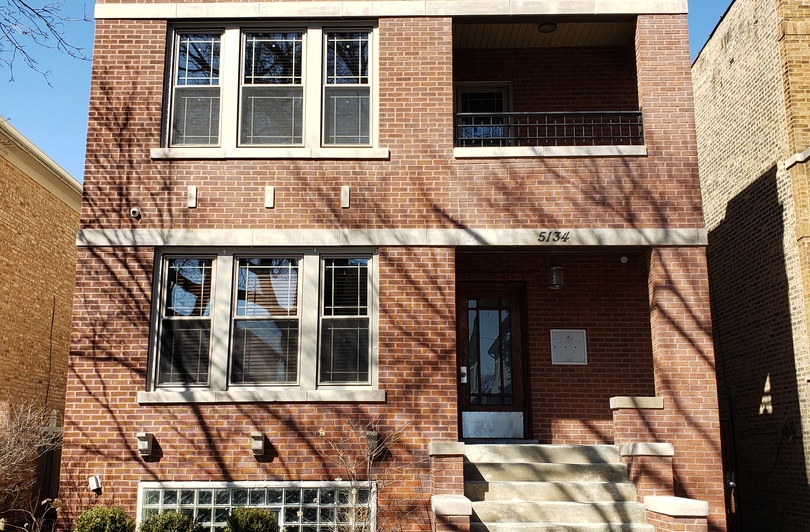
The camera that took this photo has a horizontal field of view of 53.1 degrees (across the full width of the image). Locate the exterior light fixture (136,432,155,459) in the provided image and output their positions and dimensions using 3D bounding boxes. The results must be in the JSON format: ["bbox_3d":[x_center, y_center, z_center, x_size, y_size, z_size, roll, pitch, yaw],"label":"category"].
[{"bbox_3d":[-2.990,2.051,9.345,0.135,0.270,0.190,0,-10,1],"label":"exterior light fixture"}]

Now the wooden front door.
[{"bbox_3d":[1.168,1.281,11.044,0.989,2.089,0.120,0,-10,1],"label":"wooden front door"}]

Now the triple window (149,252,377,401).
[{"bbox_3d":[-1.677,0.664,9.729,2.740,1.740,0.180,0,-11,1],"label":"triple window"}]

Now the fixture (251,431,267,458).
[{"bbox_3d":[-1.683,2.044,9.331,0.137,0.273,0.190,0,-10,1],"label":"fixture"}]

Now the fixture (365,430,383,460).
[{"bbox_3d":[-0.369,2.026,9.251,0.140,0.280,0.180,0,-11,1],"label":"fixture"}]

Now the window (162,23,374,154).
[{"bbox_3d":[-1.676,-2.261,10.255,2.689,1.751,0.160,0,-10,1],"label":"window"}]

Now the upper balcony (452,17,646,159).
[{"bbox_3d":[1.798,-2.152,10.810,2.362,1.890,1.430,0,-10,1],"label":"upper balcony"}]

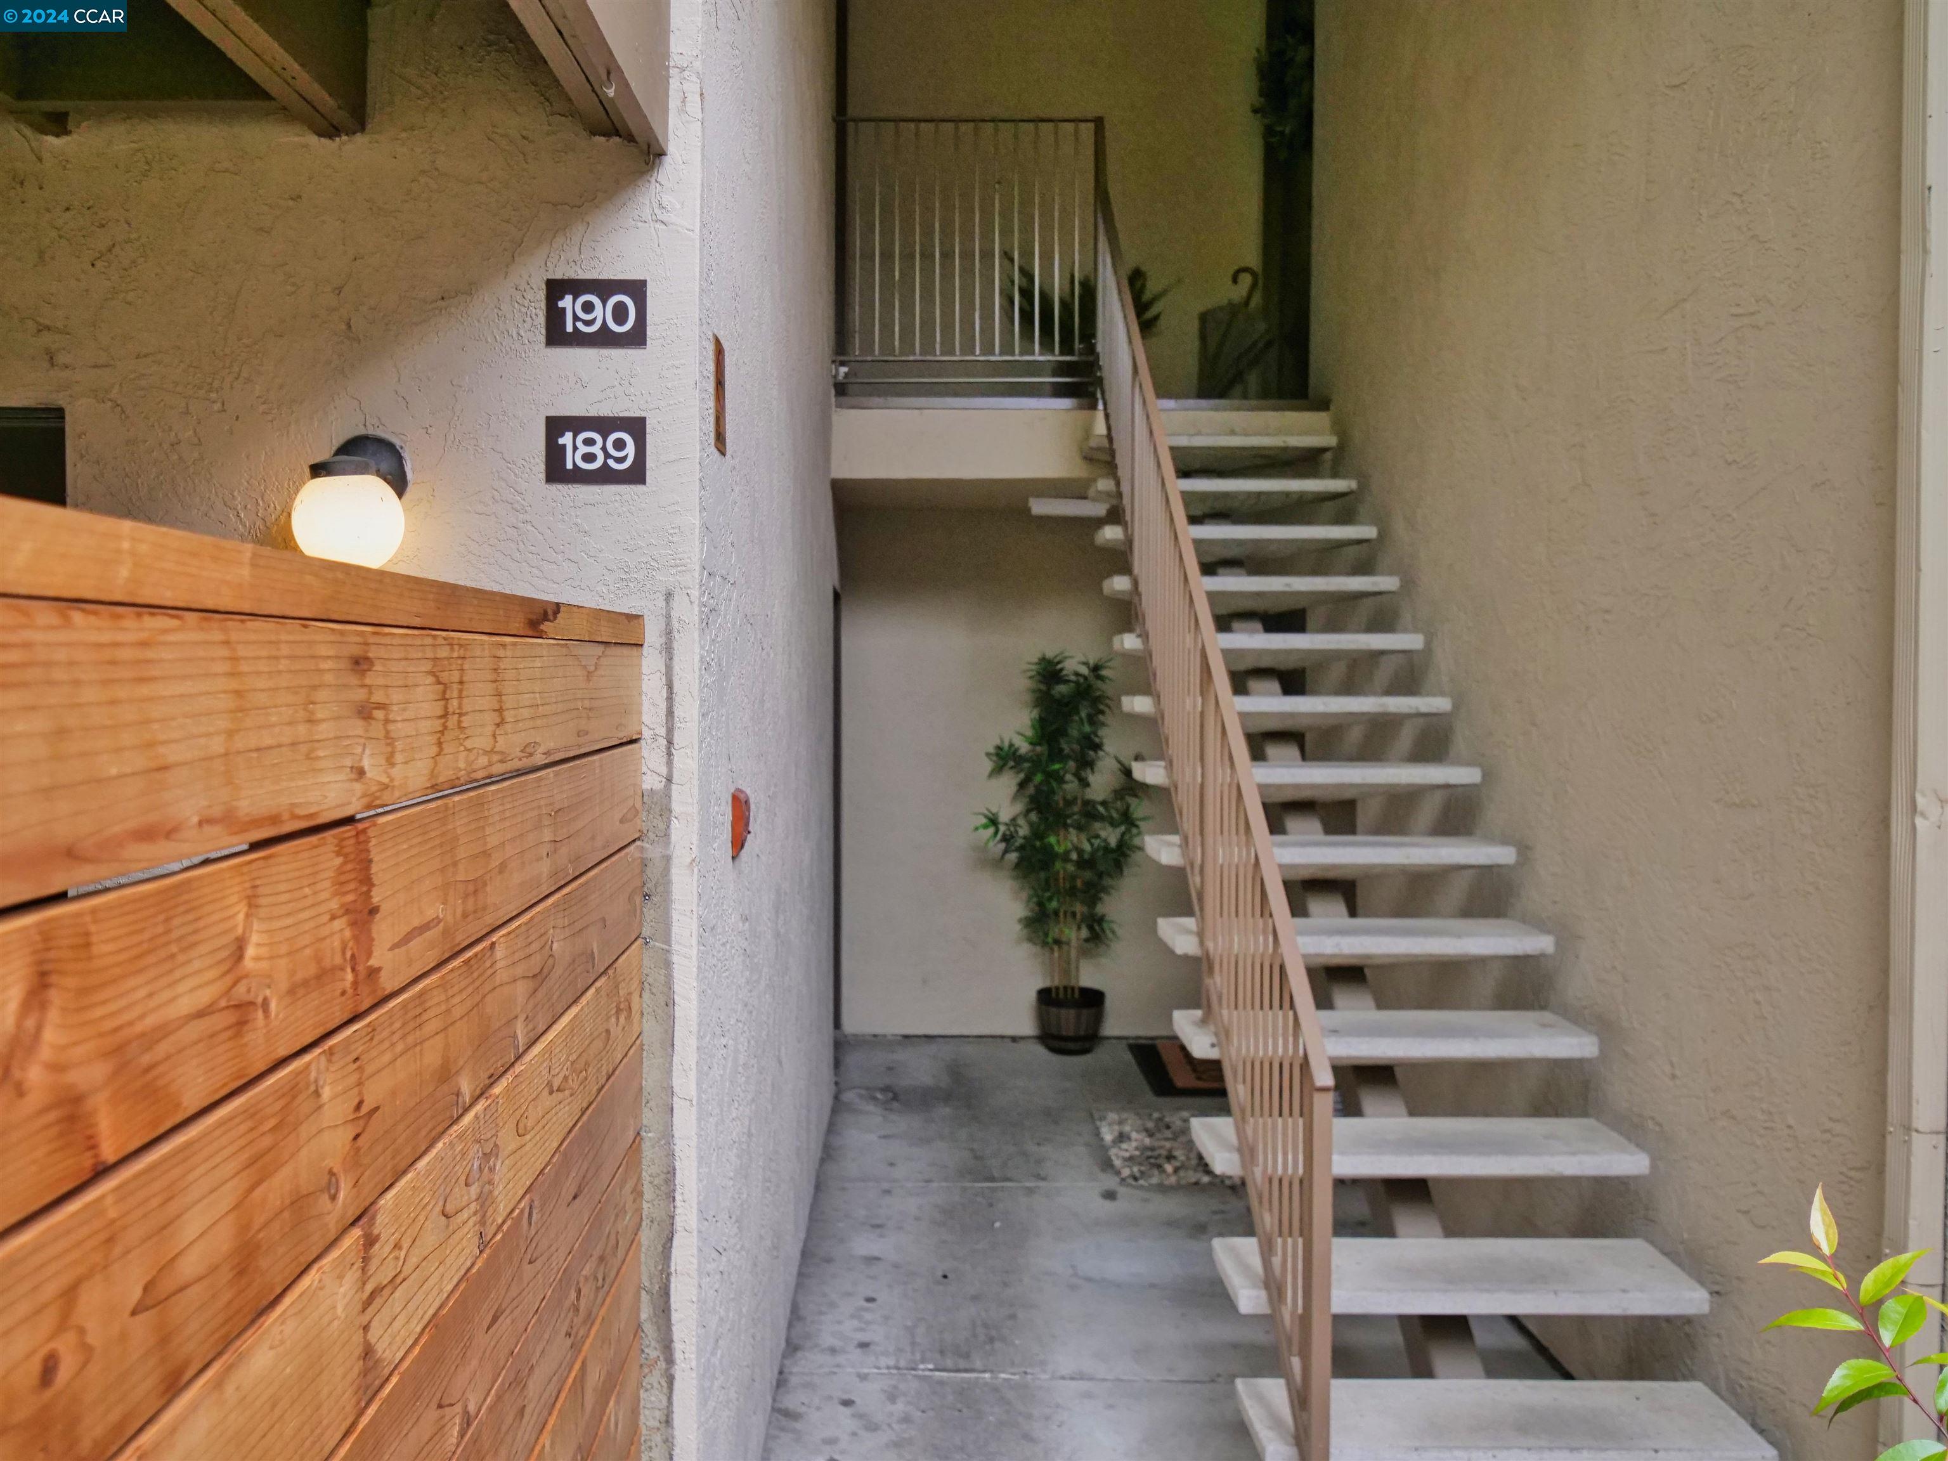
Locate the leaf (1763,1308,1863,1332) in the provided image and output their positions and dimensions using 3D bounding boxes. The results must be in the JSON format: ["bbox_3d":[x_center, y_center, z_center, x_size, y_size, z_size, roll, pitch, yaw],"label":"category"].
[{"bbox_3d":[0.720,0.505,1.350,0.083,0.014,0.036,0,2,0],"label":"leaf"}]

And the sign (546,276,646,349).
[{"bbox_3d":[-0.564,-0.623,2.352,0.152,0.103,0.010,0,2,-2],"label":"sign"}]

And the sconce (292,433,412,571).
[{"bbox_3d":[-0.895,-0.329,2.271,0.155,0.215,0.178,0,2,-2],"label":"sconce"}]

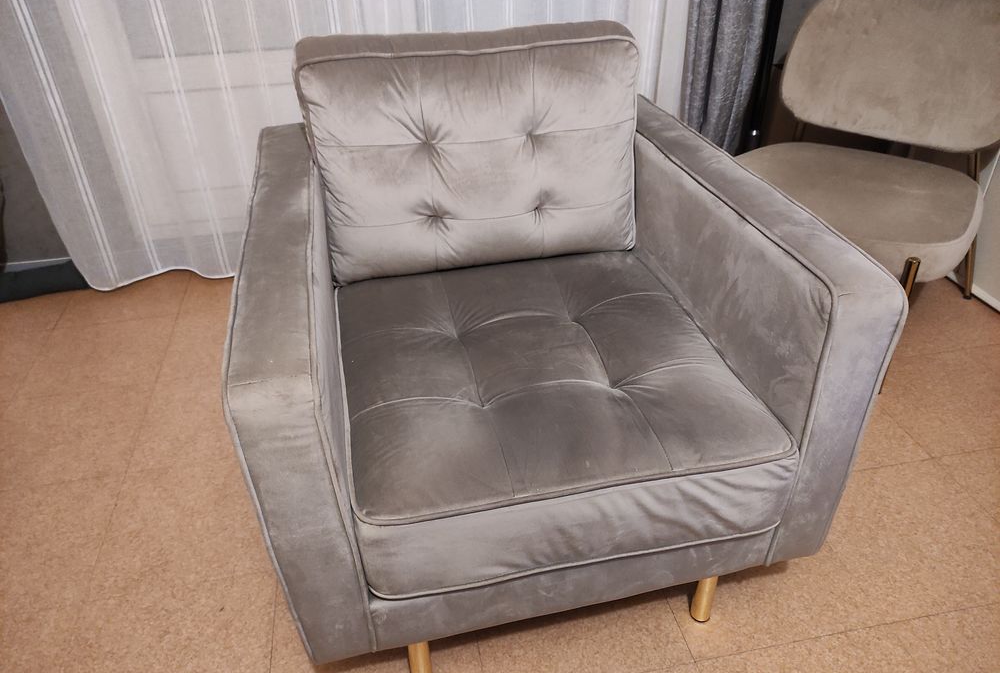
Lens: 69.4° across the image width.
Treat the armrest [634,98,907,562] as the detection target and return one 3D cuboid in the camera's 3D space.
[{"bbox_3d":[0.348,-0.087,1.303,0.094,0.462,0.851,-8,34,-10],"label":"armrest"}]

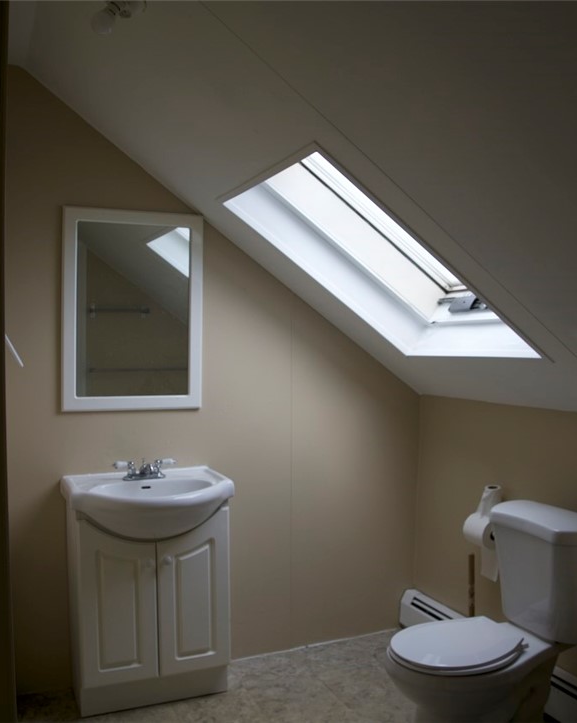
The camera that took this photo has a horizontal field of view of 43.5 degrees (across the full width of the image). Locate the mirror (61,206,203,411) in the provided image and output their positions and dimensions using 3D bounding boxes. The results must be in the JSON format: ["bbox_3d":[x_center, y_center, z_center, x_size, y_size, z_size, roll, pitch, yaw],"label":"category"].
[{"bbox_3d":[-0.596,-0.195,2.791,0.540,0.765,0.030,0,1,-24],"label":"mirror"}]

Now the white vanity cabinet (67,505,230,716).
[{"bbox_3d":[-0.523,0.893,2.715,0.548,0.720,0.267,0,1,-24],"label":"white vanity cabinet"}]

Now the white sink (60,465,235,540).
[{"bbox_3d":[-0.489,0.529,2.608,0.606,0.208,0.477,0,1,-24],"label":"white sink"}]

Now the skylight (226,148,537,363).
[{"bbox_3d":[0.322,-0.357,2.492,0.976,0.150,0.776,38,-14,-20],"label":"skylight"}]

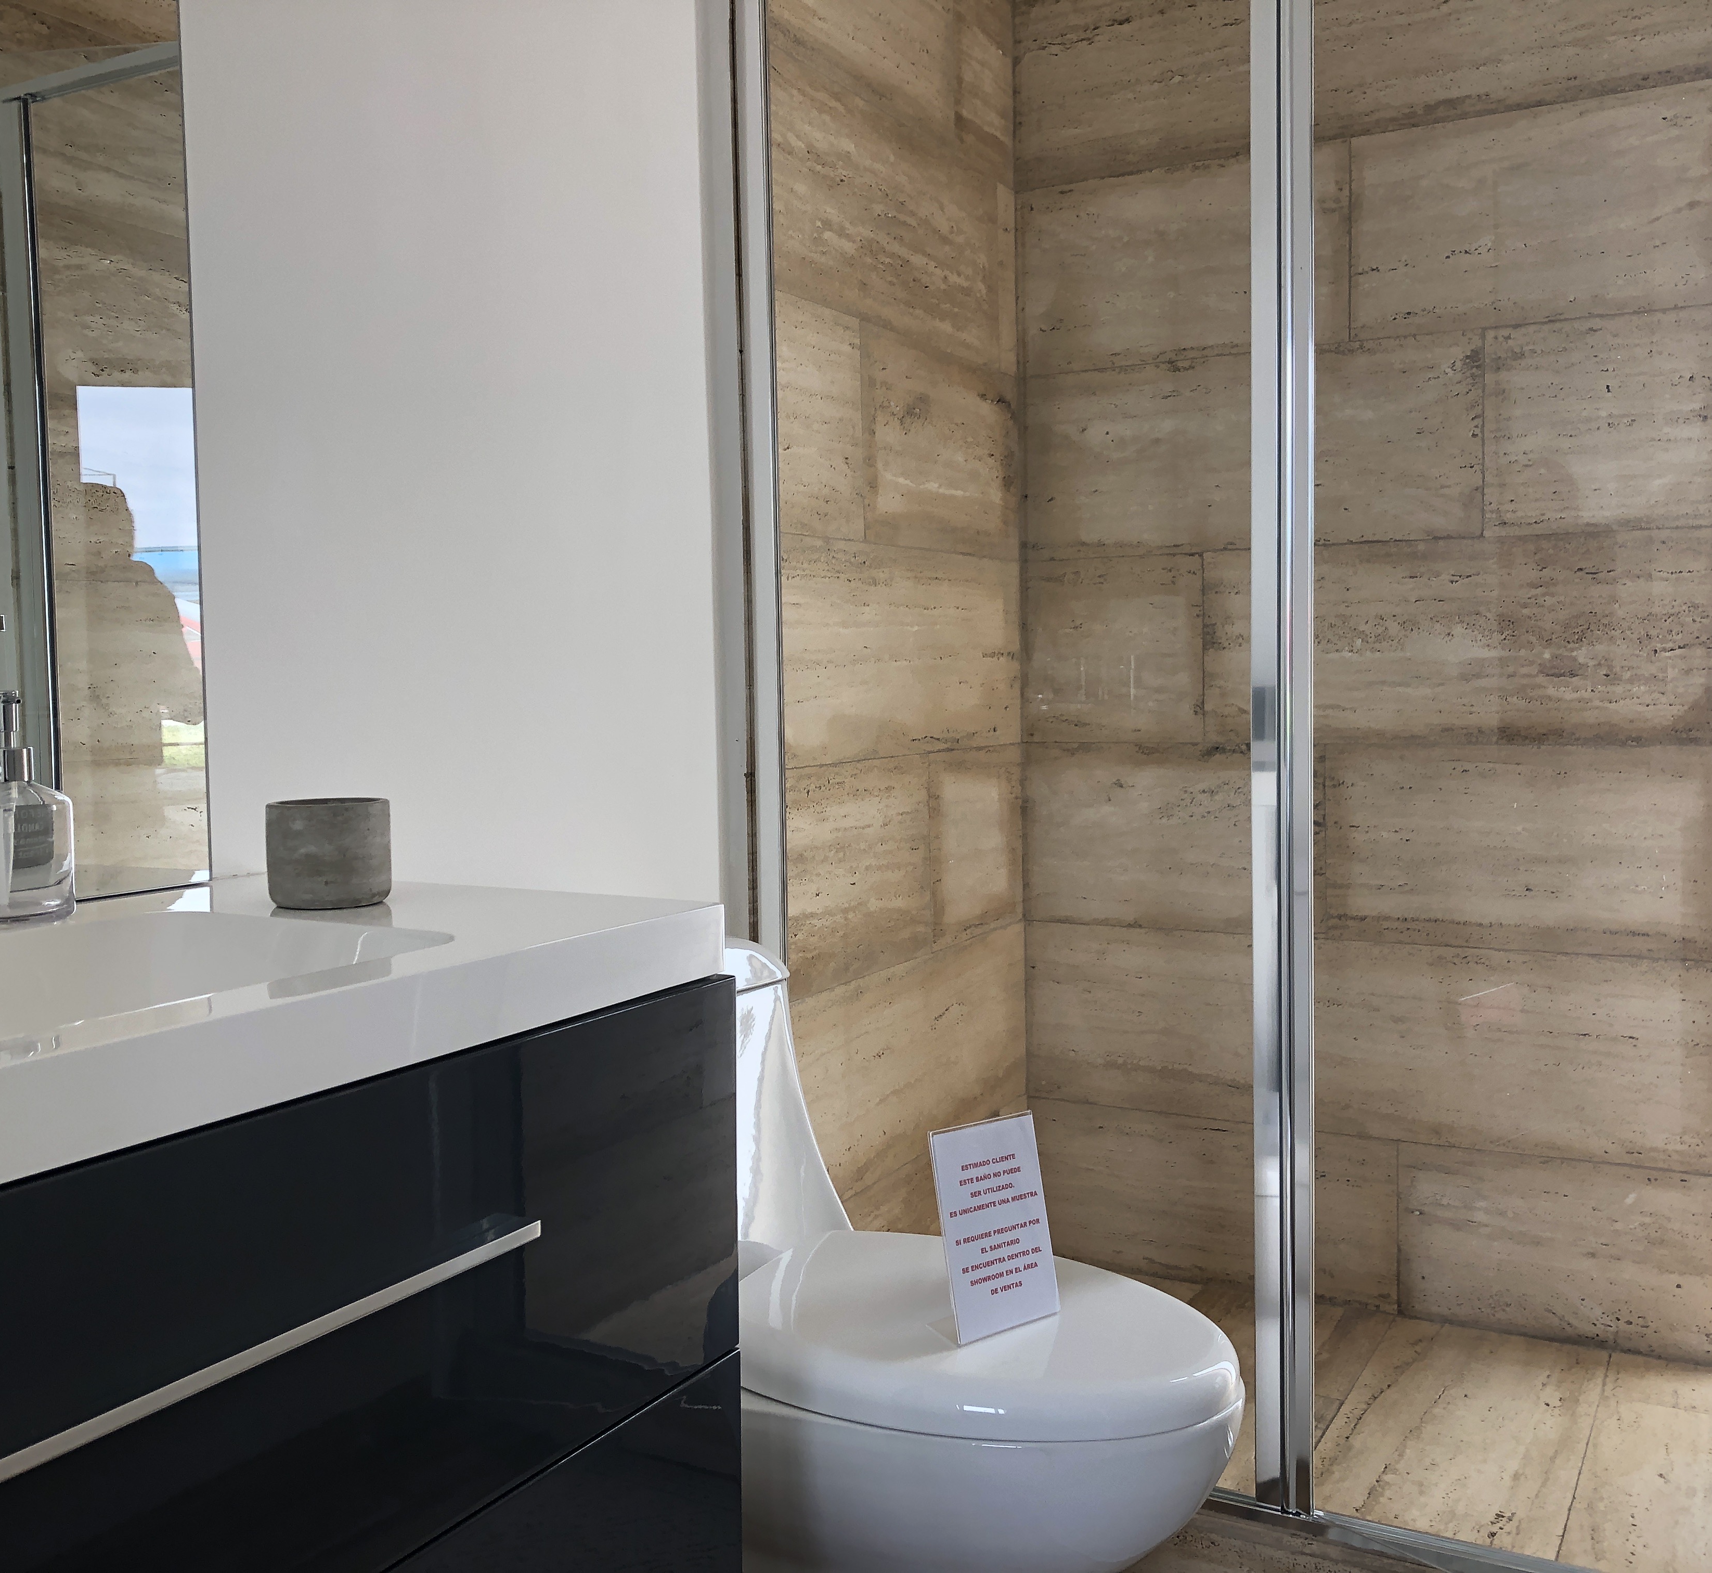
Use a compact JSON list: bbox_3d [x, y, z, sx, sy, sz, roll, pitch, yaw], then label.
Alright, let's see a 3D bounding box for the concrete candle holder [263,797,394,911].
[{"bbox_3d":[-0.394,0.050,1.268,0.090,0.075,0.090,1,4,29],"label":"concrete candle holder"}]

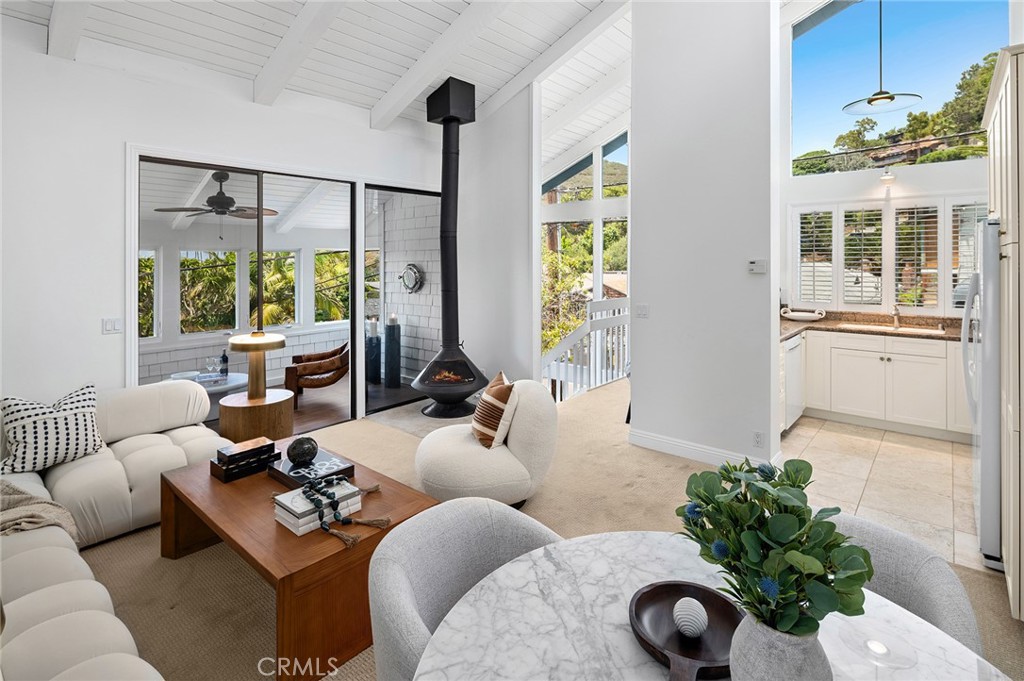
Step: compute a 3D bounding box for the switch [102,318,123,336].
[{"bbox_3d":[-2.849,-0.100,3.451,0.015,0.112,0.116,4,7,41],"label":"switch"}]

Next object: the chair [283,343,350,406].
[{"bbox_3d":[-2.080,0.310,5.420,0.780,0.720,0.740,-2,5,-17],"label":"chair"}]

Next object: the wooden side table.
[{"bbox_3d":[-1.980,0.690,3.760,0.500,0.500,0.500,4,7,41],"label":"wooden side table"}]

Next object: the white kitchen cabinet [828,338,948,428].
[{"bbox_3d":[3.664,0.321,4.712,0.860,0.790,0.600,4,7,41],"label":"white kitchen cabinet"}]

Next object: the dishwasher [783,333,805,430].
[{"bbox_3d":[2.380,0.332,4.664,0.600,0.800,0.610,4,7,41],"label":"dishwasher"}]

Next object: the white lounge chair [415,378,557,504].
[{"bbox_3d":[-0.190,0.630,3.150,0.840,0.750,0.750,-2,5,-21],"label":"white lounge chair"}]

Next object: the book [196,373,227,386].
[{"bbox_3d":[-3.075,0.400,4.950,0.190,0.040,0.260,4,7,41],"label":"book"}]

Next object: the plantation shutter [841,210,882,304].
[{"bbox_3d":[3.570,-0.860,4.940,0.350,1.000,0.055,4,7,41],"label":"plantation shutter"}]

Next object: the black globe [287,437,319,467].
[{"bbox_3d":[-1.126,0.597,2.600,0.150,0.150,0.150,4,7,41],"label":"black globe"}]

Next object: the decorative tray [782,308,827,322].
[{"bbox_3d":[3.080,-0.265,5.120,0.440,0.110,0.230,4,7,41],"label":"decorative tray"}]

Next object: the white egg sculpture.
[{"bbox_3d":[0.380,0.590,1.030,0.070,0.072,0.074,2,5,20],"label":"white egg sculpture"}]

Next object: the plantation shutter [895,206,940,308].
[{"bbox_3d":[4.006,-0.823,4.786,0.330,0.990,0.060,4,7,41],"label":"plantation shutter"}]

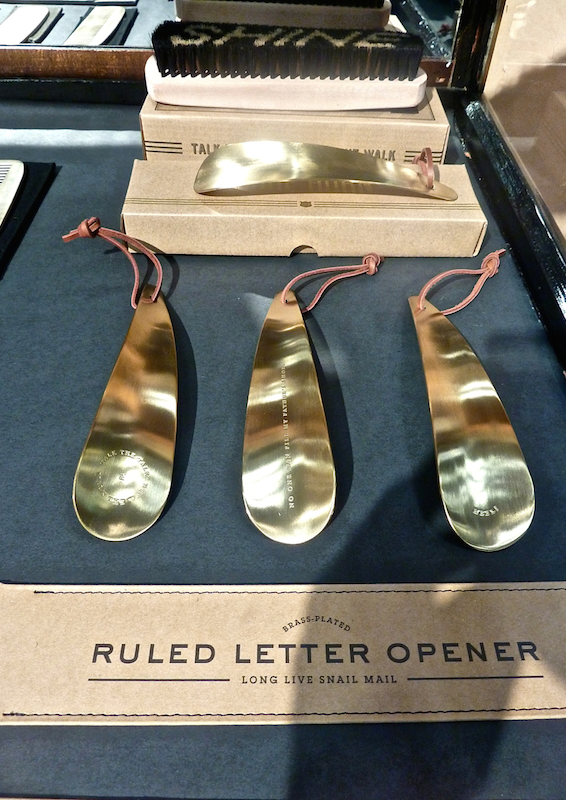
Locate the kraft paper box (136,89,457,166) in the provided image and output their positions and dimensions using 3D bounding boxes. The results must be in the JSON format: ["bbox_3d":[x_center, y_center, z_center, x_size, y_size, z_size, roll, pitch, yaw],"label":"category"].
[{"bbox_3d":[0.009,-0.209,0.455,0.223,0.051,0.068,1,49,-2],"label":"kraft paper box"}]

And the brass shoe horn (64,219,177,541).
[{"bbox_3d":[-0.096,-0.028,0.313,0.088,0.024,0.233,-1,49,-3],"label":"brass shoe horn"}]

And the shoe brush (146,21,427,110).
[{"bbox_3d":[0.004,-0.246,0.427,0.203,0.038,0.052,1,49,-2],"label":"shoe brush"}]

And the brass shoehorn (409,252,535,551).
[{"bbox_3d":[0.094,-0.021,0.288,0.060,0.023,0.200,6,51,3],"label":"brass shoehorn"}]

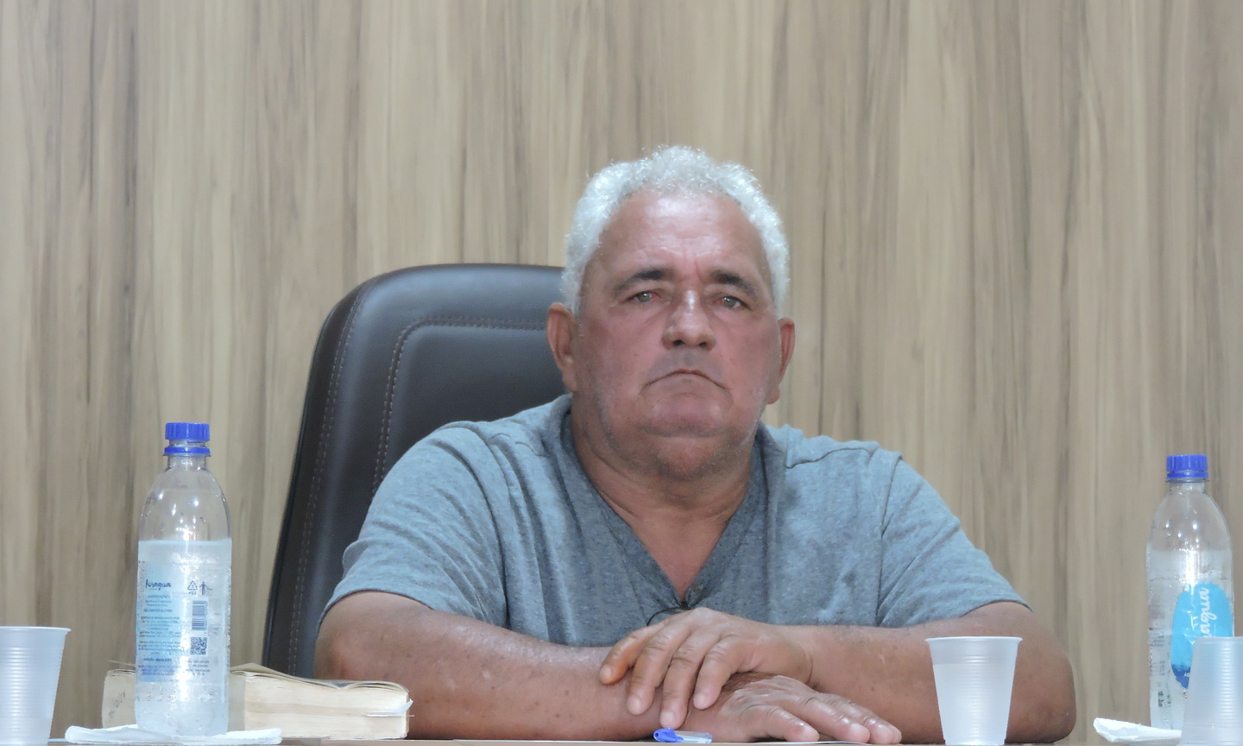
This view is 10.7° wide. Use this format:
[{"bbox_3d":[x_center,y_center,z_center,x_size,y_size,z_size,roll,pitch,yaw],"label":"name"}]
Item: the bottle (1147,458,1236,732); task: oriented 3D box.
[{"bbox_3d":[0.421,0.166,4.910,0.065,0.211,0.065,0,-5,0],"label":"bottle"}]

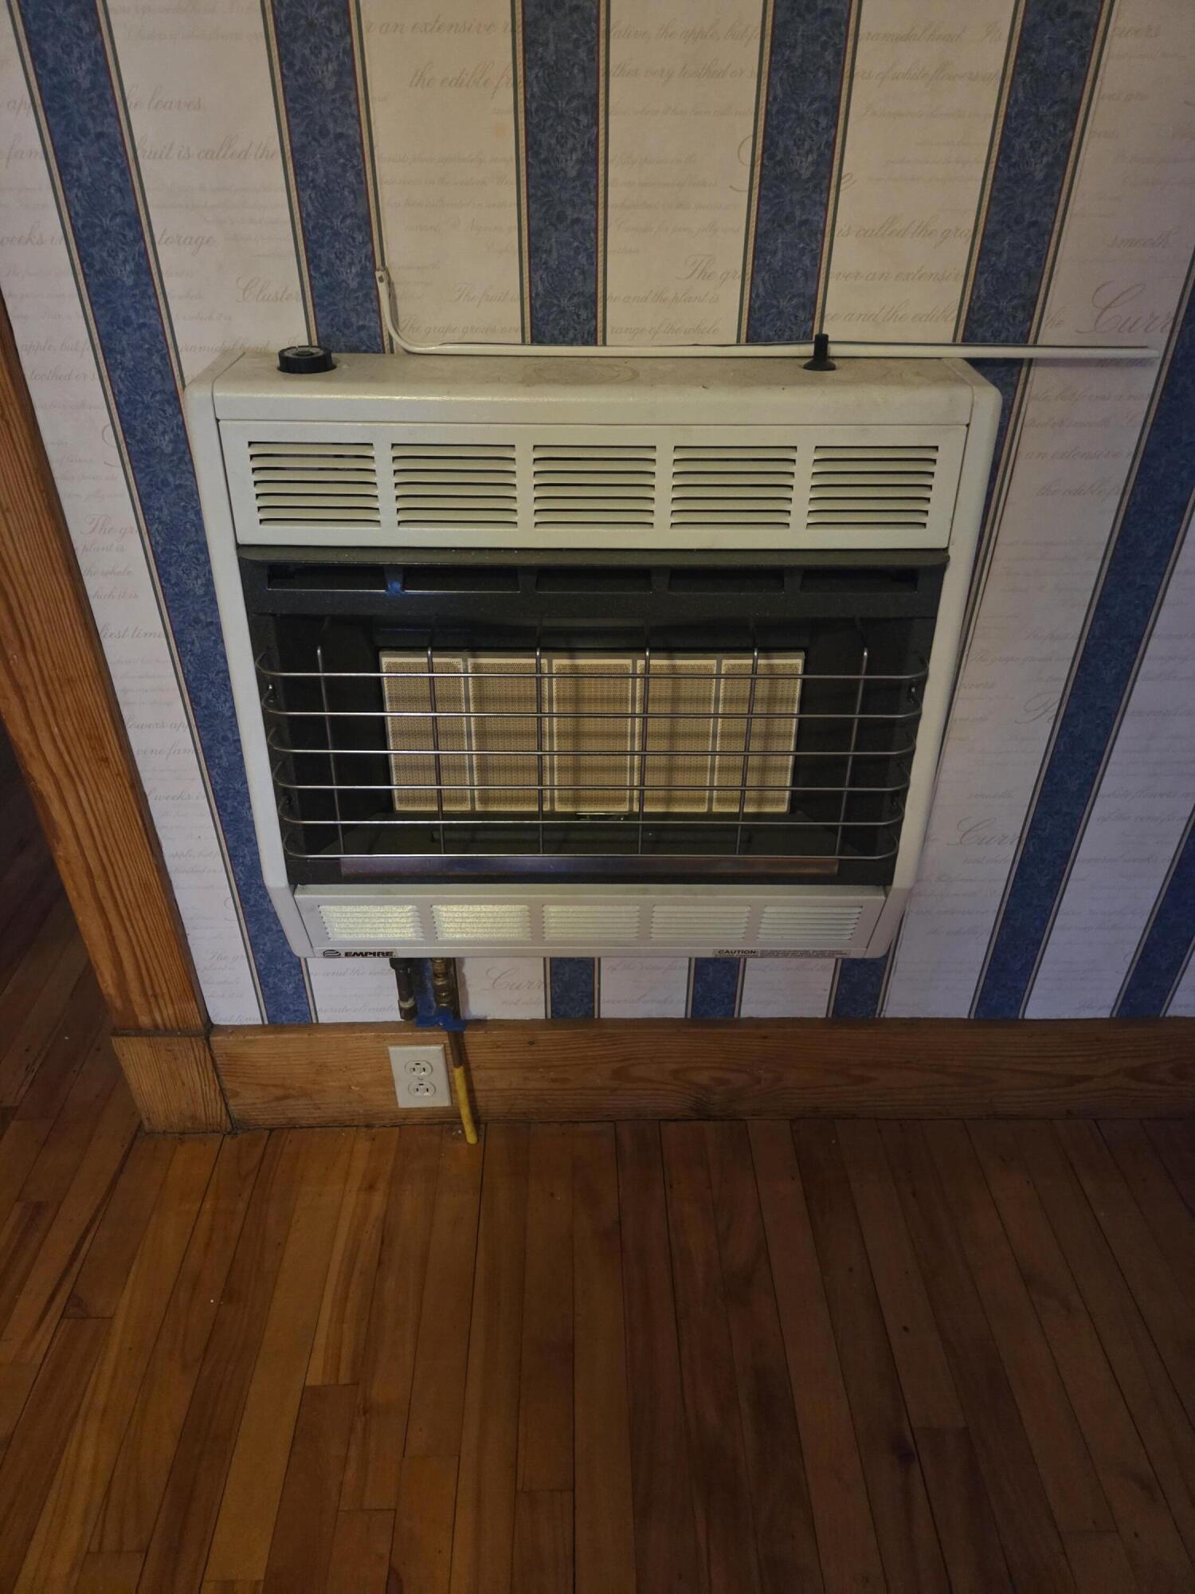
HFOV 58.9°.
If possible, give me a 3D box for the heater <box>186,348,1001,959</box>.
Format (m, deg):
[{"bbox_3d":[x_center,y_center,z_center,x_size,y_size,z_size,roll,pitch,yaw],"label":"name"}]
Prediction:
[{"bbox_3d":[-0.004,-0.088,0.951,0.602,0.551,0.167,0,35,-1],"label":"heater"}]

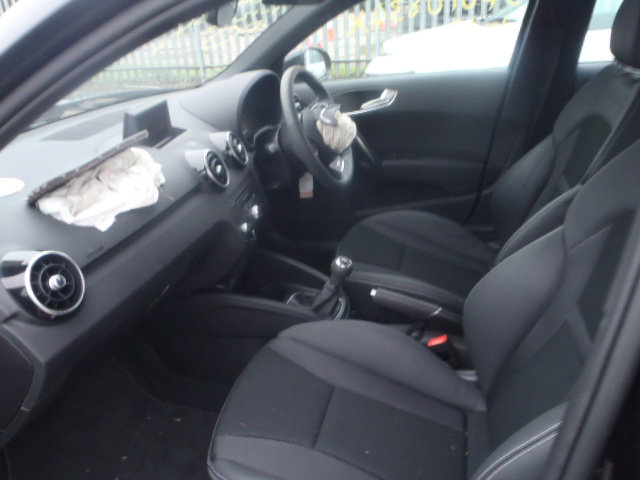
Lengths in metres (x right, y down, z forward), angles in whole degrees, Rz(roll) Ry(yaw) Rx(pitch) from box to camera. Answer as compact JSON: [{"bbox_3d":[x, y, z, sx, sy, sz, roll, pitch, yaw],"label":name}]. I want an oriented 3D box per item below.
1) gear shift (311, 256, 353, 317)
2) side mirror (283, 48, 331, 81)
[{"bbox_3d":[0.030,0.110,1.257,0.110,0.160,0.080,2,23,15],"label":"gear shift"},{"bbox_3d":[-0.044,-0.642,1.902,0.125,0.135,0.200,6,24,23],"label":"side mirror"}]

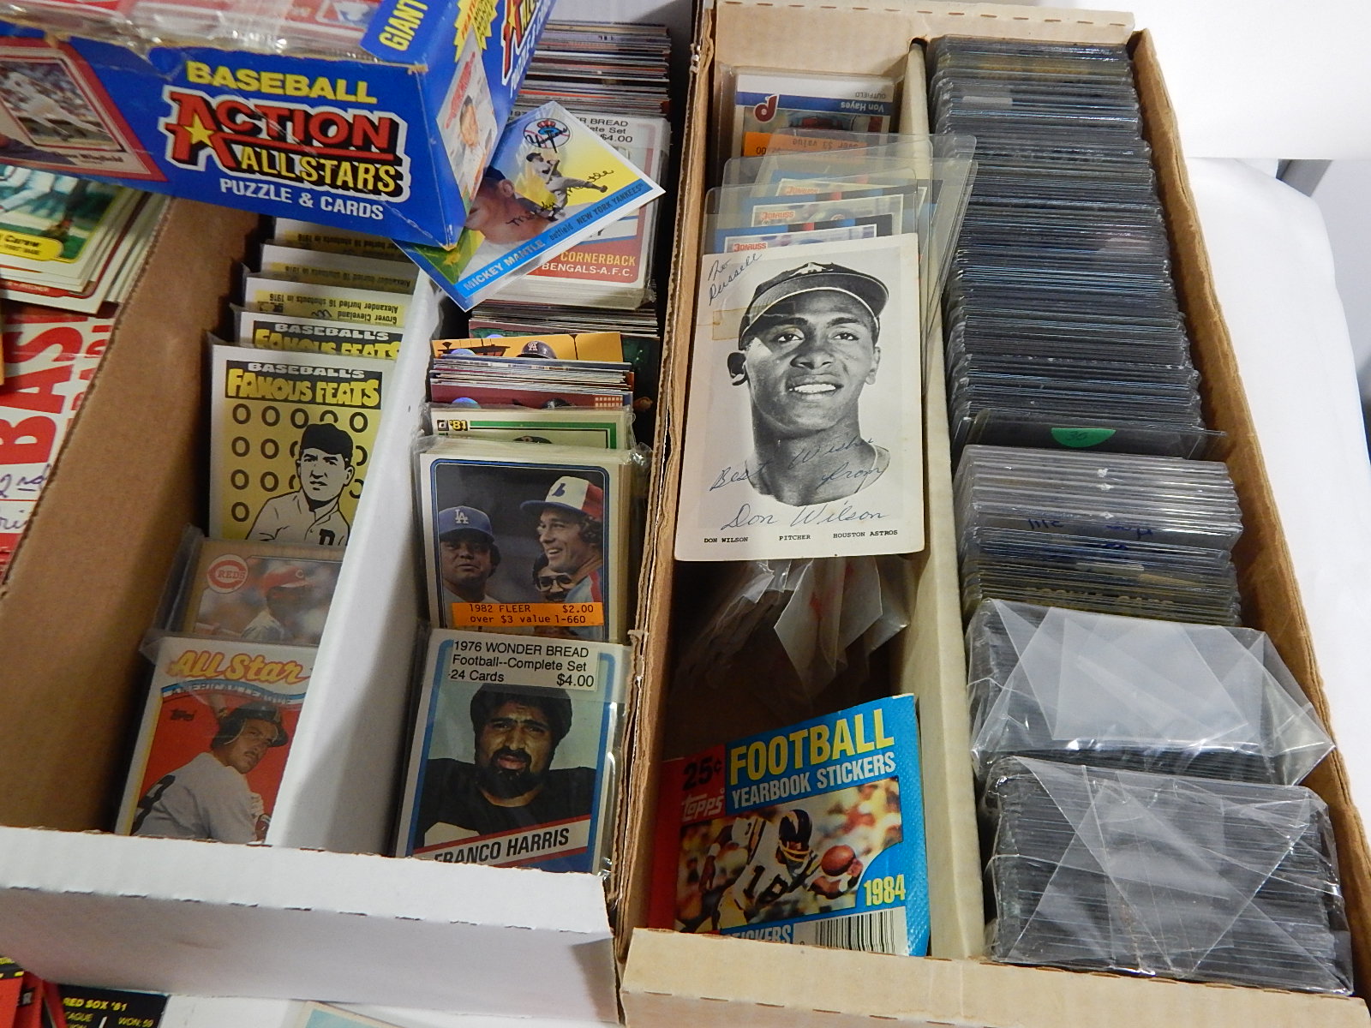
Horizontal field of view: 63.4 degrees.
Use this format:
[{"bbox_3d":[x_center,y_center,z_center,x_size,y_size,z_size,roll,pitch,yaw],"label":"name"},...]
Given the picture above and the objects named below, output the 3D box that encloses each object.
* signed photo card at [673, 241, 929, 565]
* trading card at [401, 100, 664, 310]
[{"bbox_3d":[0.039,-0.042,0.372,0.078,0.001,0.126,-3,61,14],"label":"signed photo card"},{"bbox_3d":[-0.061,-0.112,0.394,0.089,0.001,0.064,-37,68,-23],"label":"trading card"}]

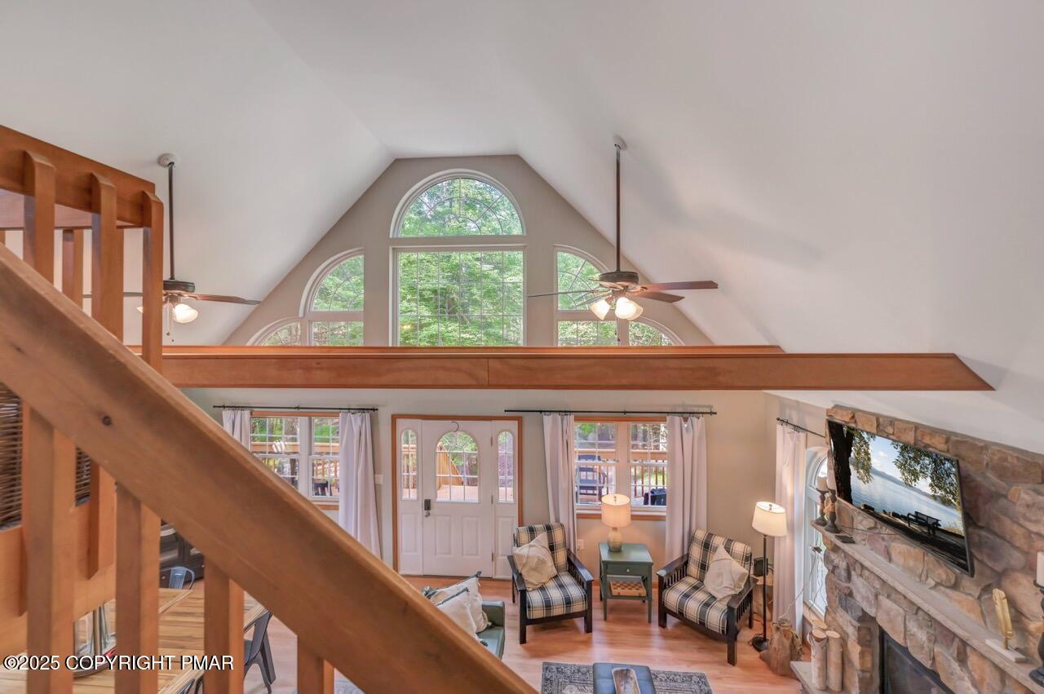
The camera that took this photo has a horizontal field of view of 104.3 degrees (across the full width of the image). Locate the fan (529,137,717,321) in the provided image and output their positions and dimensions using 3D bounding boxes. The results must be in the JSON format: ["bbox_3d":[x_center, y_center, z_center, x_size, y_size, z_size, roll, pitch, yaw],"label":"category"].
[{"bbox_3d":[0.695,-0.834,2.891,1.320,1.280,1.320,0,1,4],"label":"fan"}]

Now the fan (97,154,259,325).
[{"bbox_3d":[-2.781,-0.861,3.220,1.340,1.347,1.340,0,0,5],"label":"fan"}]

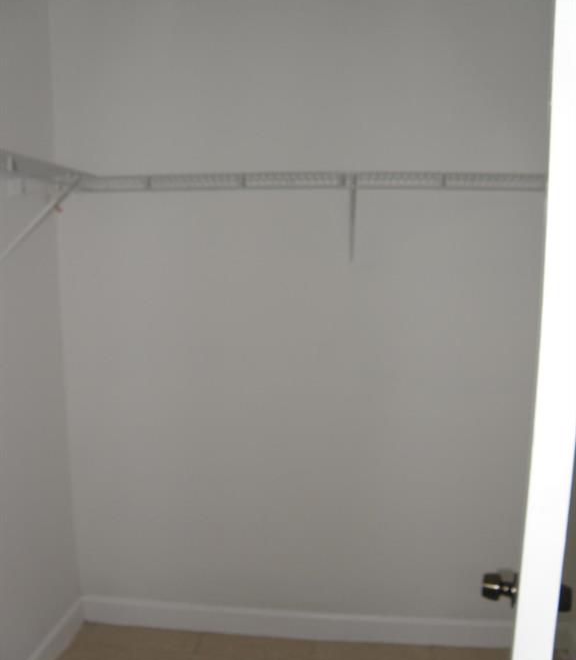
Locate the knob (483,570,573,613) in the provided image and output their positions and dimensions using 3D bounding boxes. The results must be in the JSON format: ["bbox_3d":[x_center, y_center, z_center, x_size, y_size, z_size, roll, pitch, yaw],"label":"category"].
[{"bbox_3d":[0.445,0.490,1.077,0.155,0.065,0.065,3,9,21],"label":"knob"}]

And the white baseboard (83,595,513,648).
[{"bbox_3d":[0.074,1.181,2.307,1.860,0.107,0.018,1,8,6],"label":"white baseboard"}]

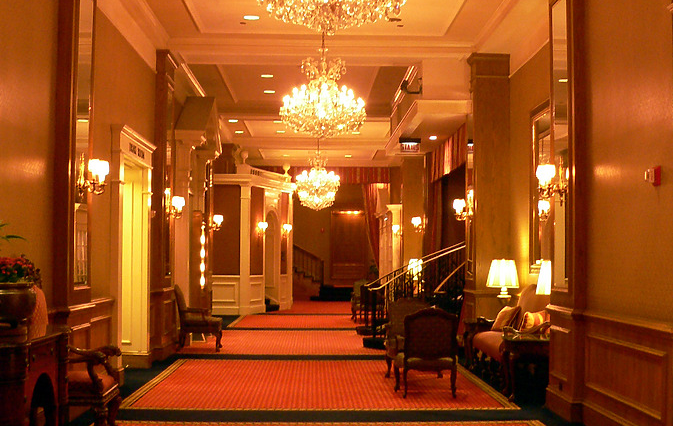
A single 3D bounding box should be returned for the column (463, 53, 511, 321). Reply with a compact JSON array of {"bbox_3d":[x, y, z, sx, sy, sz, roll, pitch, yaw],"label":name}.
[{"bbox_3d":[2.308,-0.093,14.432,0.593,4.560,0.790,0,-3,-1],"label":"column"}]

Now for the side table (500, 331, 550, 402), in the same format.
[{"bbox_3d":[2.157,1.684,10.201,0.683,0.672,0.720,0,-3,-1],"label":"side table"}]

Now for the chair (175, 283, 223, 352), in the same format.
[{"bbox_3d":[-2.259,1.710,15.333,0.743,1.065,0.720,0,-3,-1],"label":"chair"}]

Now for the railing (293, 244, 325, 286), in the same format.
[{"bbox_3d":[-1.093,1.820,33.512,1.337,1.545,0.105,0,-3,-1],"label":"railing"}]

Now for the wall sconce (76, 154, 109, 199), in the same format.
[{"bbox_3d":[-2.272,-0.346,8.826,0.250,0.430,0.340,0,-3,-1],"label":"wall sconce"}]

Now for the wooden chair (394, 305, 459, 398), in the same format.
[{"bbox_3d":[0.994,1.527,10.413,0.675,0.990,0.735,0,-3,-1],"label":"wooden chair"}]

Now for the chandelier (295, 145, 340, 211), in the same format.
[{"bbox_3d":[-0.458,-0.848,23.466,1.126,1.597,1.126,0,-3,-1],"label":"chandelier"}]

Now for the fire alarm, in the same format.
[{"bbox_3d":[2.321,-0.272,6.872,0.075,0.147,0.130,0,-3,-1],"label":"fire alarm"}]

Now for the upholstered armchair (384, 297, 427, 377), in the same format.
[{"bbox_3d":[0.976,1.586,11.974,0.670,0.966,0.660,0,-3,-1],"label":"upholstered armchair"}]

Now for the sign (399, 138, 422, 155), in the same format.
[{"bbox_3d":[1.323,-1.191,16.678,0.382,0.274,0.100,0,-3,-1],"label":"sign"}]

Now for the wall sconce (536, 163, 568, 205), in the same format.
[{"bbox_3d":[2.059,-0.299,9.009,0.220,0.453,0.380,0,-3,-1],"label":"wall sconce"}]

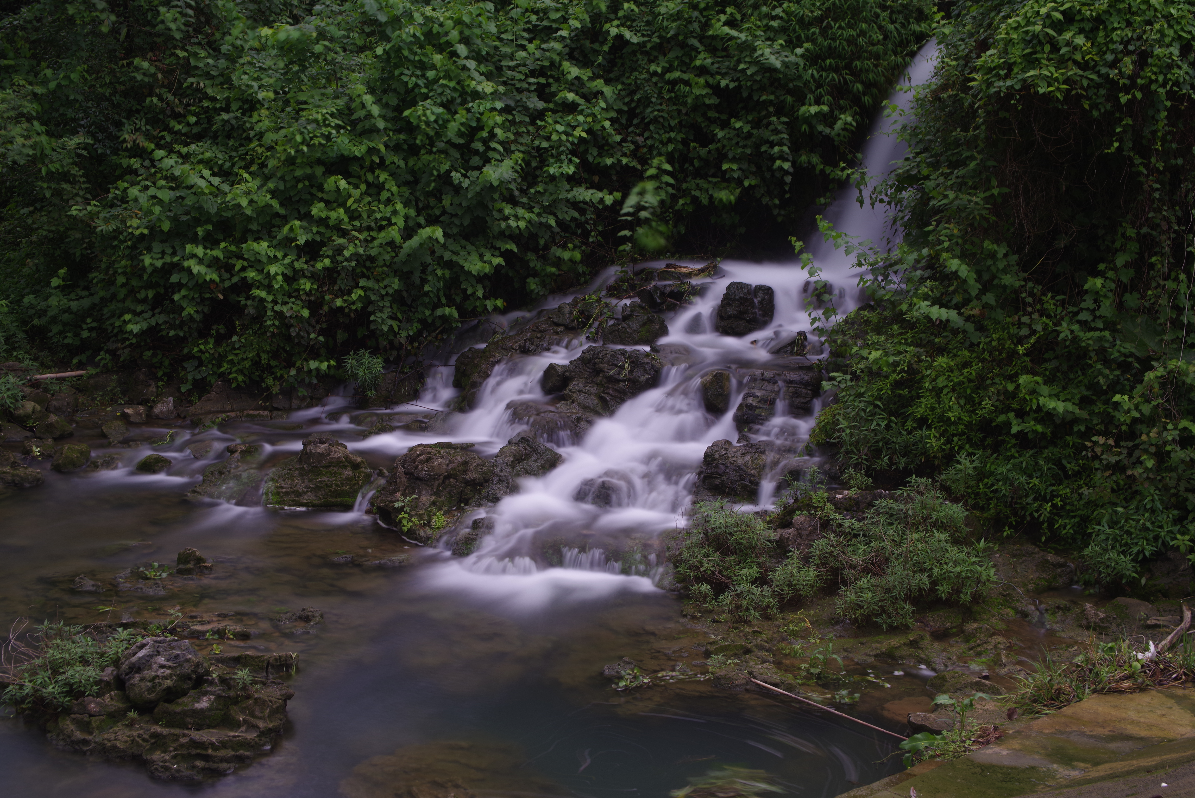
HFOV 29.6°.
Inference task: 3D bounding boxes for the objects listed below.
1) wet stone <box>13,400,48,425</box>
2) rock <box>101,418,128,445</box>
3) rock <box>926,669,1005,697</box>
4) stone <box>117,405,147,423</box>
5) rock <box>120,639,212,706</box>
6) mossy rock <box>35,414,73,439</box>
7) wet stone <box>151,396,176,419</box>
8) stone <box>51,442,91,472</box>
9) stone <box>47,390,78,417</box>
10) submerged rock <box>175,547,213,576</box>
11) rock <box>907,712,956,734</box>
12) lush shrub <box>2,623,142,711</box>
[{"bbox_3d":[-4.078,0.098,16.204,0.254,0.175,0.216,-2,8,-14],"label":"wet stone"},{"bbox_3d":[-3.402,0.227,15.900,0.185,0.165,0.167,-2,8,-12],"label":"rock"},{"bbox_3d":[1.538,1.180,9.439,0.326,0.075,0.244,1,8,9],"label":"rock"},{"bbox_3d":[-3.445,0.107,16.717,0.208,0.135,0.156,-2,8,-12],"label":"stone"},{"bbox_3d":[-1.789,1.114,9.280,0.369,0.250,0.332,-2,8,-11],"label":"rock"},{"bbox_3d":[-3.886,0.192,16.129,0.265,0.170,0.226,-2,8,-14],"label":"mossy rock"},{"bbox_3d":[-3.258,0.064,16.948,0.190,0.155,0.162,-2,8,-11],"label":"wet stone"},{"bbox_3d":[-3.534,0.387,15.135,0.261,0.180,0.222,-2,8,-13],"label":"stone"},{"bbox_3d":[-3.893,0.028,16.415,0.217,0.175,0.185,-2,8,-13],"label":"stone"},{"bbox_3d":[-2.159,0.863,12.071,0.199,0.130,0.159,-1,8,-10],"label":"submerged rock"},{"bbox_3d":[1.327,1.280,8.966,0.180,0.070,0.135,1,8,9],"label":"rock"},{"bbox_3d":[-2.171,1.088,9.304,0.561,0.295,0.477,-2,8,-13],"label":"lush shrub"}]

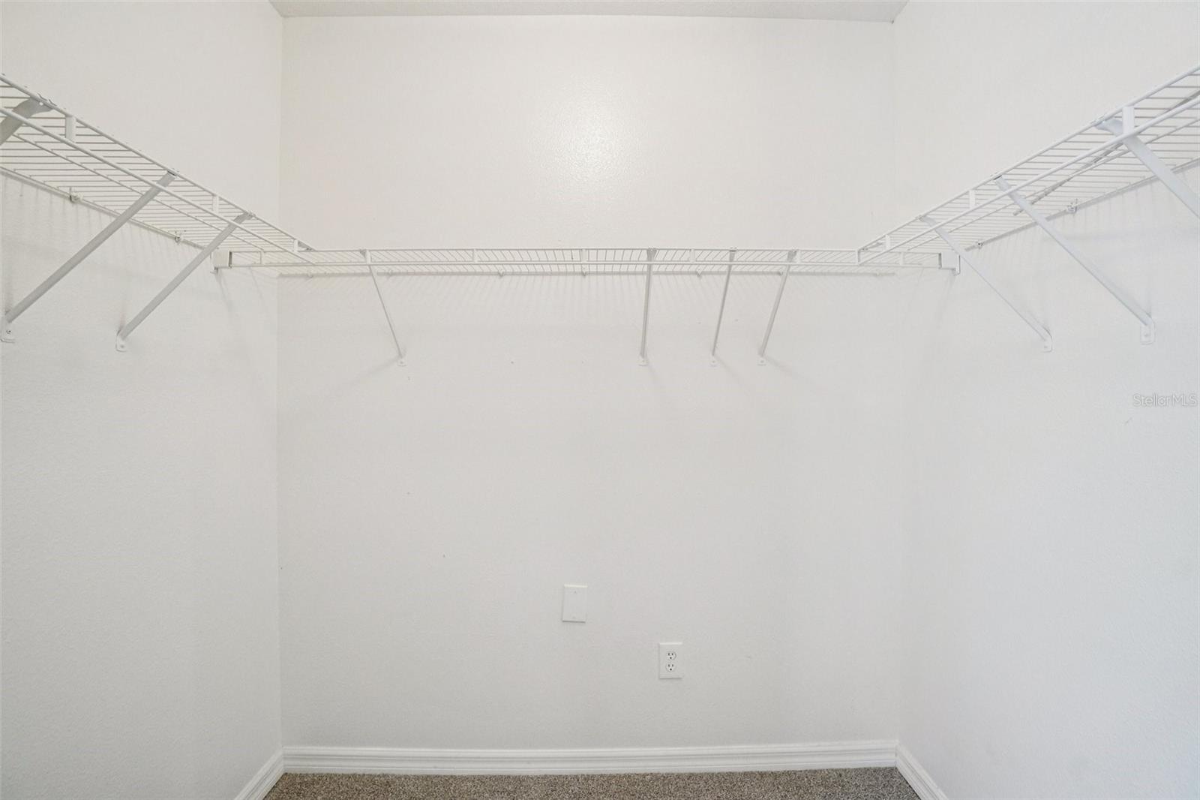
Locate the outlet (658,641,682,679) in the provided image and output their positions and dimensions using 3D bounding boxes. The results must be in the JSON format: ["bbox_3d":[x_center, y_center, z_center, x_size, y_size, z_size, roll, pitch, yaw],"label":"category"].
[{"bbox_3d":[0.241,0.884,1.695,0.078,0.122,0.009,0,0,-1],"label":"outlet"}]

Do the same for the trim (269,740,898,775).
[{"bbox_3d":[-0.023,1.212,1.688,2.090,0.084,0.015,0,0,-1],"label":"trim"}]

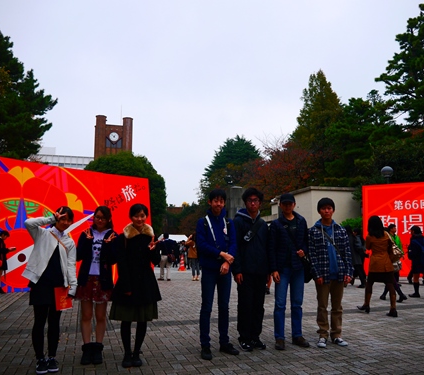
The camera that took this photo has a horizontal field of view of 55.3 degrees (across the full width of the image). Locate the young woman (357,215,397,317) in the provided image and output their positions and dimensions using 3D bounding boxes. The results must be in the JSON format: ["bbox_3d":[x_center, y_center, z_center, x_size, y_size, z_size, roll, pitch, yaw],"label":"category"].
[{"bbox_3d":[2.850,1.353,7.056,0.500,1.650,0.580,6,-11,-37],"label":"young woman"}]

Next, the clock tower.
[{"bbox_3d":[-23.207,-0.244,93.743,8.600,31.100,8.500,2,-9,-13],"label":"clock tower"}]

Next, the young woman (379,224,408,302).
[{"bbox_3d":[3.899,1.620,8.747,0.580,1.620,0.460,-1,-9,5],"label":"young woman"}]

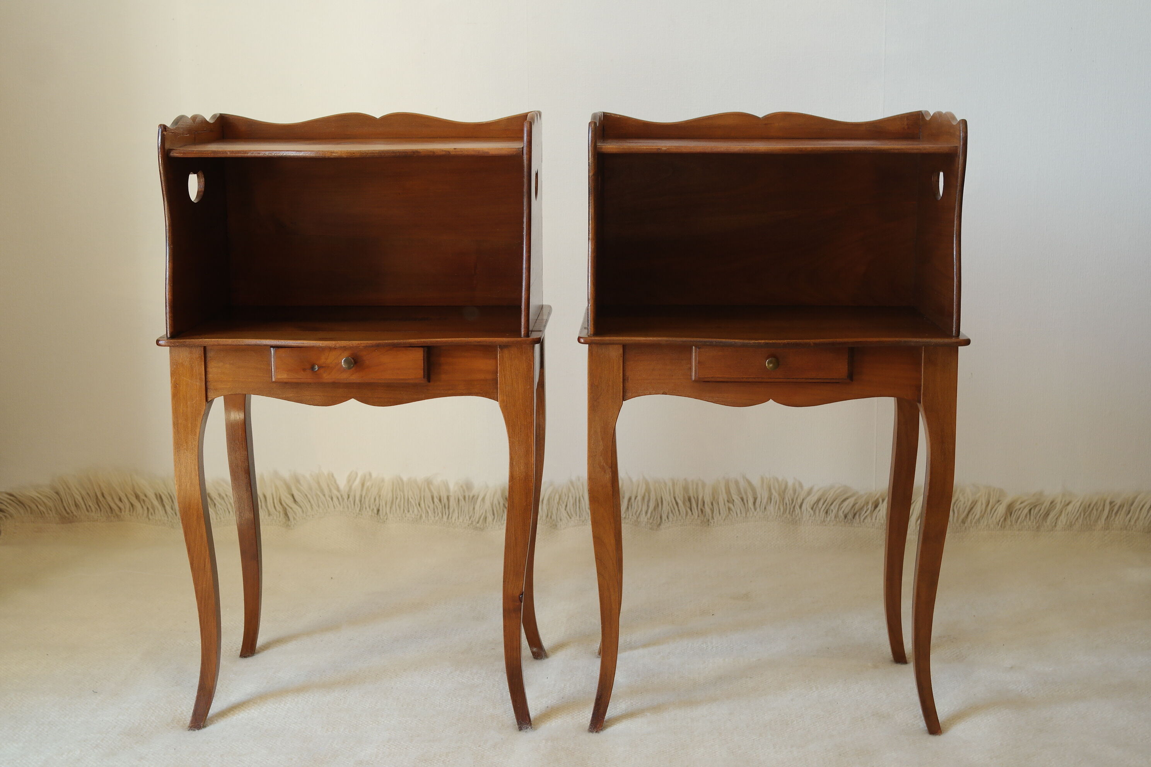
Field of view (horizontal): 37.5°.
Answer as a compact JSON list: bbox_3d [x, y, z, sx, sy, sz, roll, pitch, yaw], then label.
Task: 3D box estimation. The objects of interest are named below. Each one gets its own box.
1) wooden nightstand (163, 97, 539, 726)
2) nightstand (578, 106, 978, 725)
[{"bbox_3d":[-0.275,0.039,2.266,0.477,0.786,0.321,0,10,2],"label":"wooden nightstand"},{"bbox_3d":[0.248,0.040,2.241,0.477,0.786,0.321,0,10,3],"label":"nightstand"}]

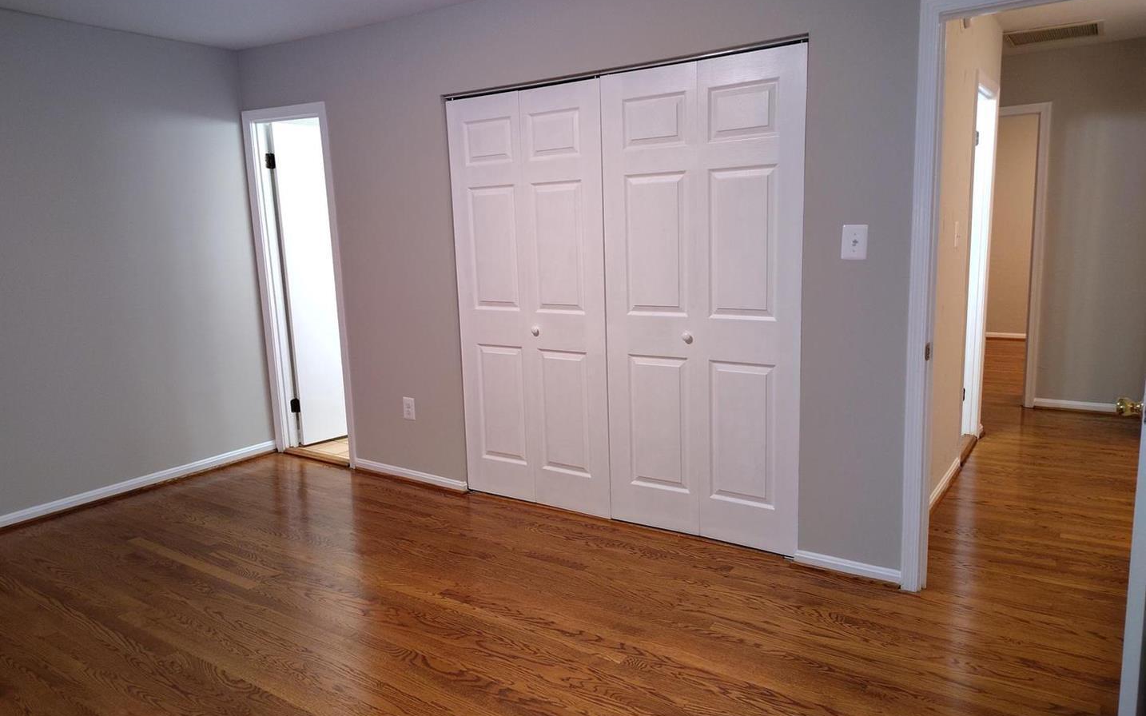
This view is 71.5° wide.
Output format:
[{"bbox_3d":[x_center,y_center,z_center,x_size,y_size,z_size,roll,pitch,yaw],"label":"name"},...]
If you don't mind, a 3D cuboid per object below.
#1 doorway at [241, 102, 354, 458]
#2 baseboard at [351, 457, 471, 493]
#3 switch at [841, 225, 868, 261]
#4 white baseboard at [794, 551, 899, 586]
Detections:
[{"bbox_3d":[-1.571,-0.408,4.732,0.720,2.077,0.140,4,11,33],"label":"doorway"},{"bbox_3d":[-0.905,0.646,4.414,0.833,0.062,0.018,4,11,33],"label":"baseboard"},{"bbox_3d":[1.037,-0.425,2.928,0.082,0.123,0.014,4,11,33],"label":"switch"},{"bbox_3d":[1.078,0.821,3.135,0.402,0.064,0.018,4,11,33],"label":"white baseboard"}]

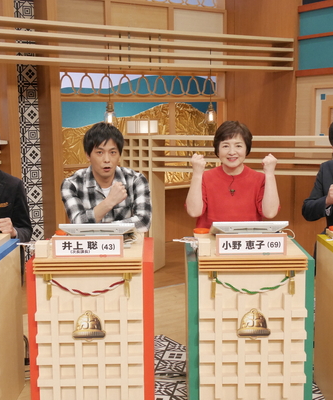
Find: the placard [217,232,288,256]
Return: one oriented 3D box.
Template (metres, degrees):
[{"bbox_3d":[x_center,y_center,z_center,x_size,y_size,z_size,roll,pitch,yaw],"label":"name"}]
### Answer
[{"bbox_3d":[0.363,0.190,2.772,0.302,0.094,0.040,0,7,1],"label":"placard"}]

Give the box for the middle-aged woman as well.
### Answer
[{"bbox_3d":[0.343,0.259,3.310,0.490,1.290,0.720,0,7,4],"label":"middle-aged woman"}]

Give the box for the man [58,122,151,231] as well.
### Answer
[{"bbox_3d":[-0.297,0.259,3.309,0.480,1.300,0.780,-1,7,-3],"label":"man"}]

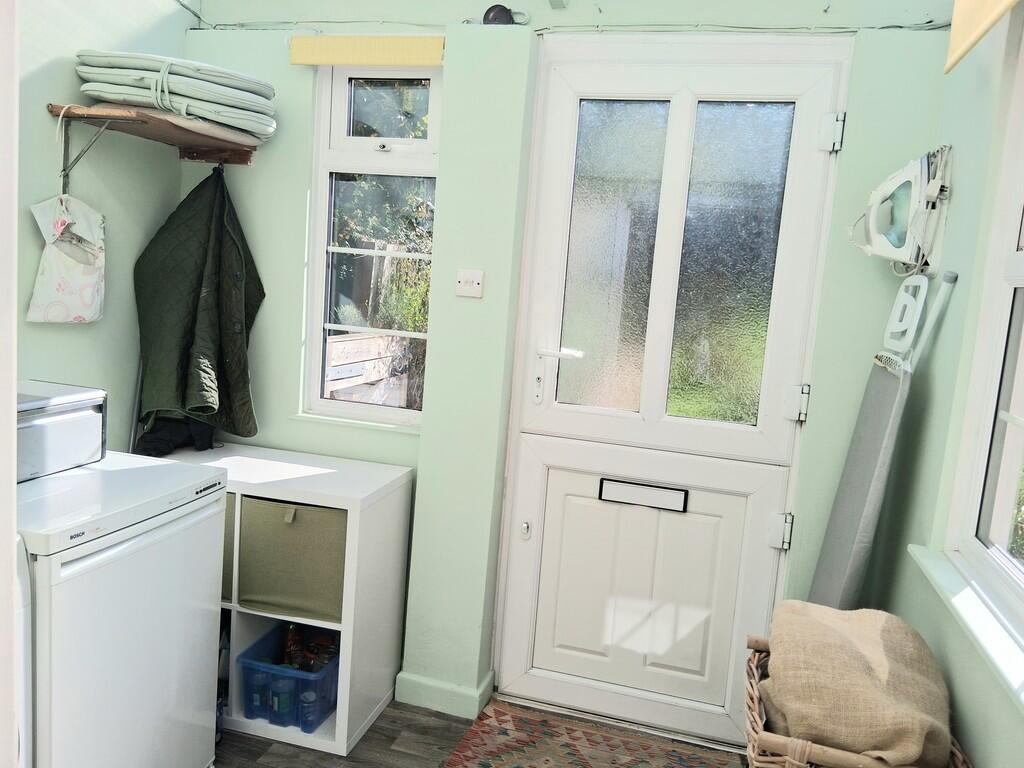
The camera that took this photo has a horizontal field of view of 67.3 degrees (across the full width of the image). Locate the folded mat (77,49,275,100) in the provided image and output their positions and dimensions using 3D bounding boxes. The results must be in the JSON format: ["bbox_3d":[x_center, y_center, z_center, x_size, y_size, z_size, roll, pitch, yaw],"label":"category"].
[{"bbox_3d":[-0.984,-0.928,2.330,0.375,0.055,0.420,6,8,14],"label":"folded mat"}]

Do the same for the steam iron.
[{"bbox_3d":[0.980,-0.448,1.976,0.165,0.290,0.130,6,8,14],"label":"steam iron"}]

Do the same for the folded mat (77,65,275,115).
[{"bbox_3d":[-0.989,-0.879,2.342,0.370,0.056,0.430,6,8,14],"label":"folded mat"}]

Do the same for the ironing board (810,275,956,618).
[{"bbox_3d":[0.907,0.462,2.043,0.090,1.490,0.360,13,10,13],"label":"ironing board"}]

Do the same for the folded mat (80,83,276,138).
[{"bbox_3d":[-0.994,-0.830,2.354,0.365,0.058,0.430,6,8,14],"label":"folded mat"}]

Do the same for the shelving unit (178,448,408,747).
[{"bbox_3d":[-0.772,0.635,2.457,0.765,0.768,0.410,6,8,12],"label":"shelving unit"}]

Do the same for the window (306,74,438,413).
[{"bbox_3d":[-0.446,-0.457,2.530,0.470,1.165,0.070,6,8,14],"label":"window"}]

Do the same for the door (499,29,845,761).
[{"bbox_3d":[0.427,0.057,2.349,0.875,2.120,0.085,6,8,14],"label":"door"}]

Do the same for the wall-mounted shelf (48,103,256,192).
[{"bbox_3d":[-1.068,-0.667,2.346,0.280,0.232,0.540,6,8,14],"label":"wall-mounted shelf"}]

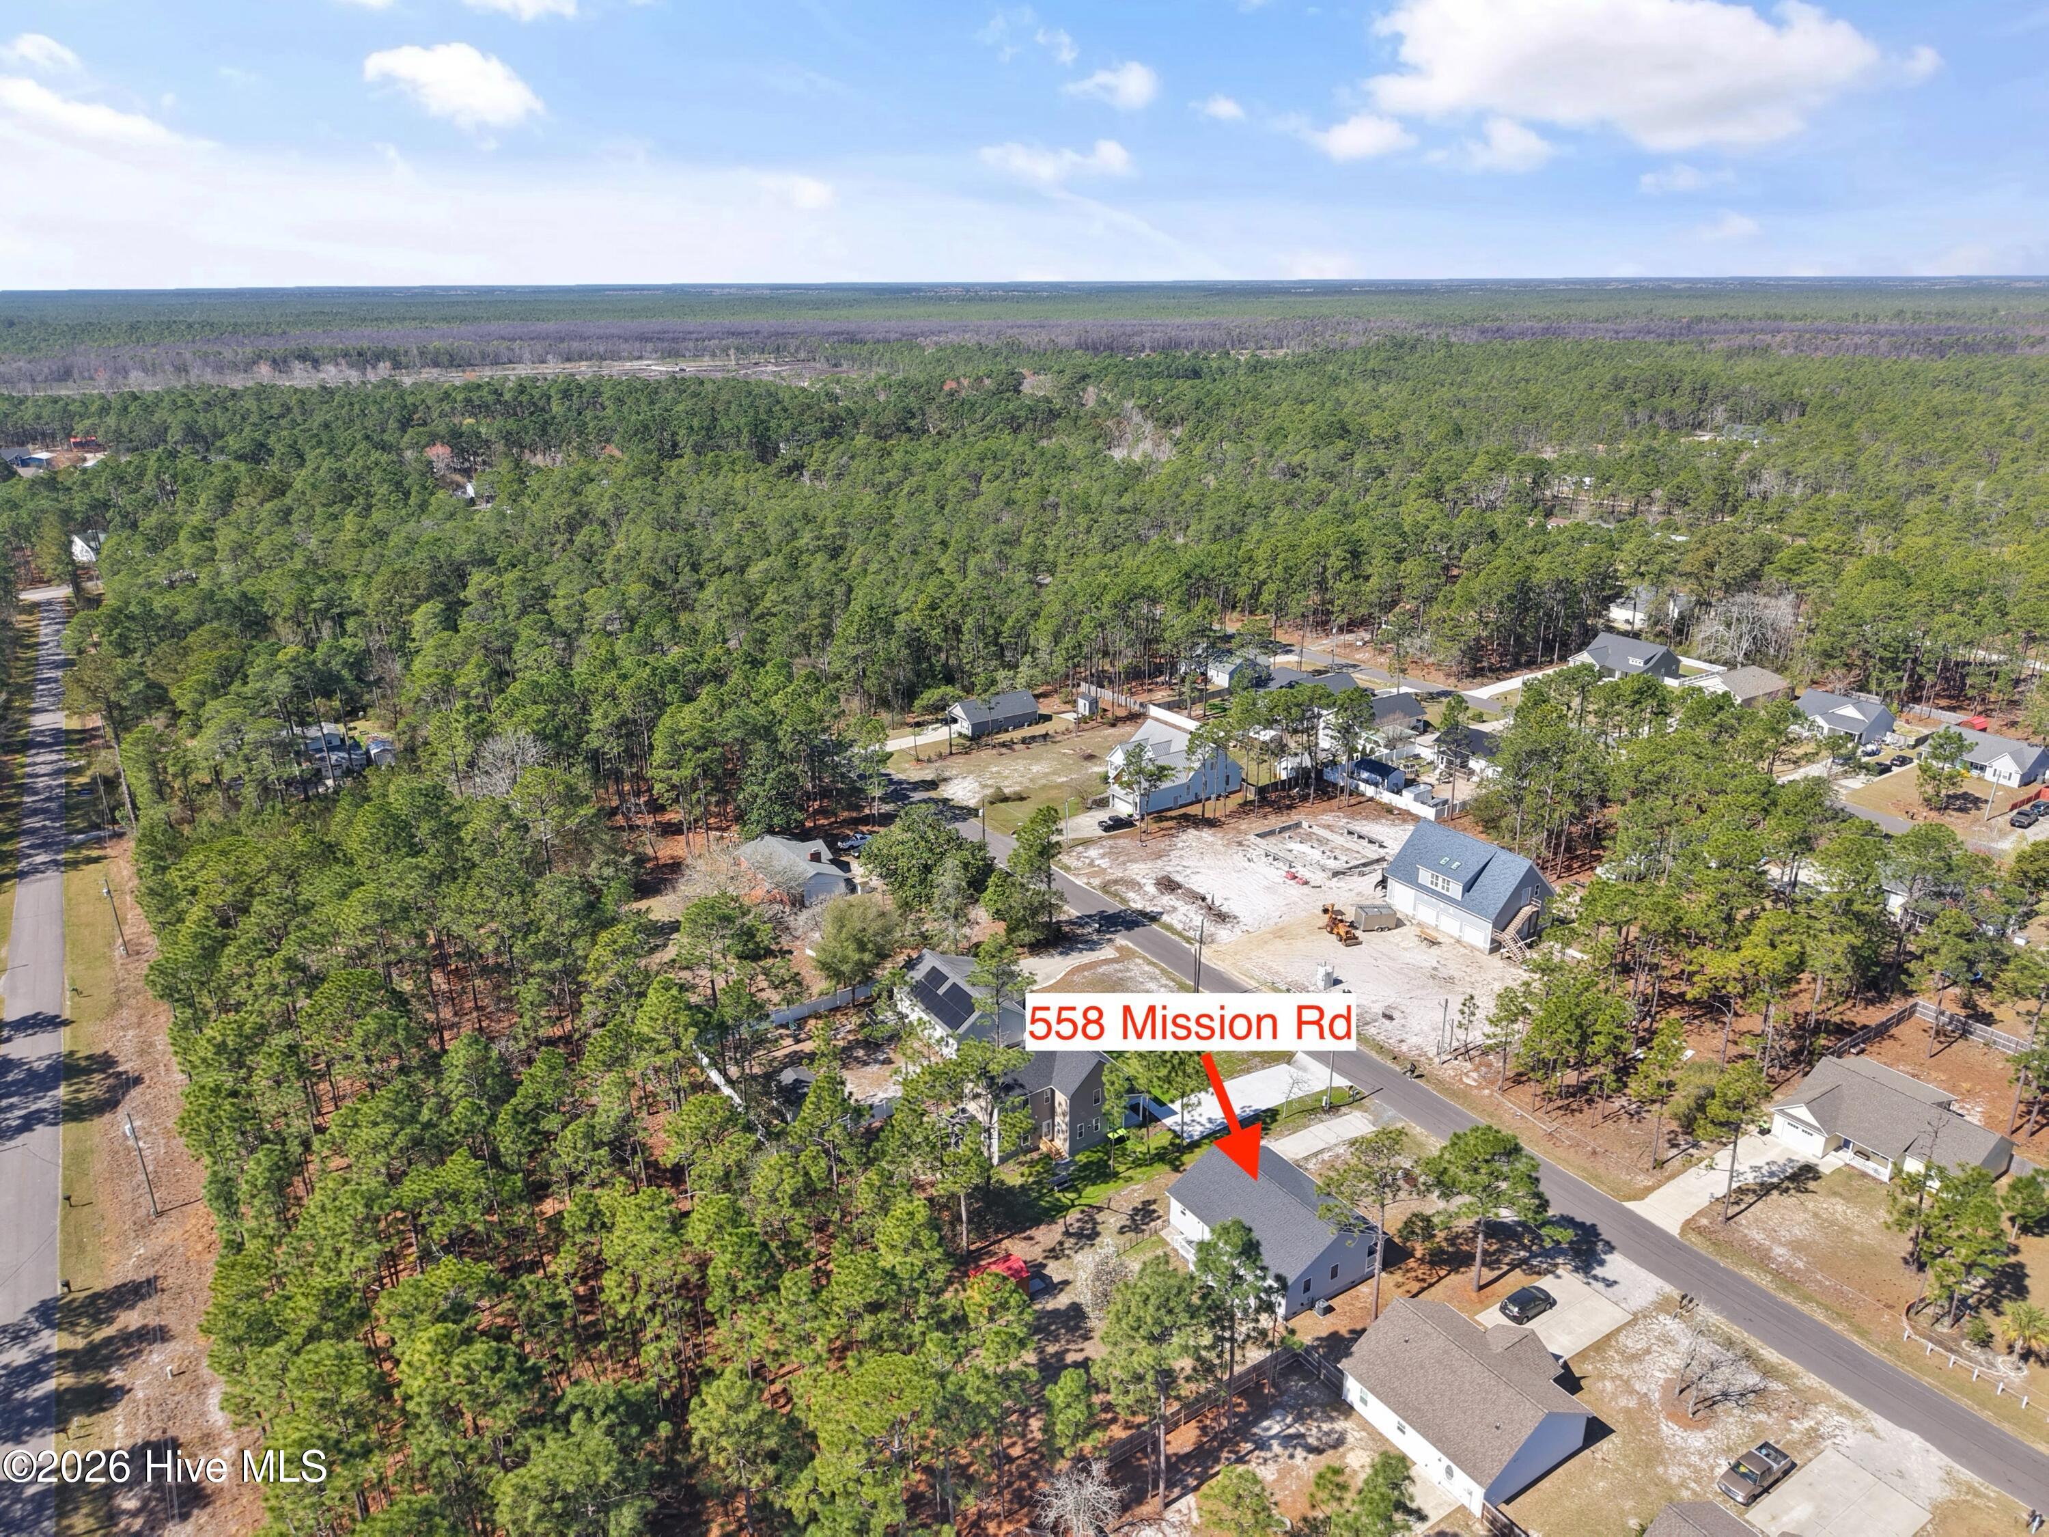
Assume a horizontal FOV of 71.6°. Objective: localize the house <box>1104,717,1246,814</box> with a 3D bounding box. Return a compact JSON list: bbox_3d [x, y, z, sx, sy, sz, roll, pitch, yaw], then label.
[{"bbox_3d":[20.585,-0.710,217.247,20.777,9.122,16.824,-13,23,-32],"label":"house"}]

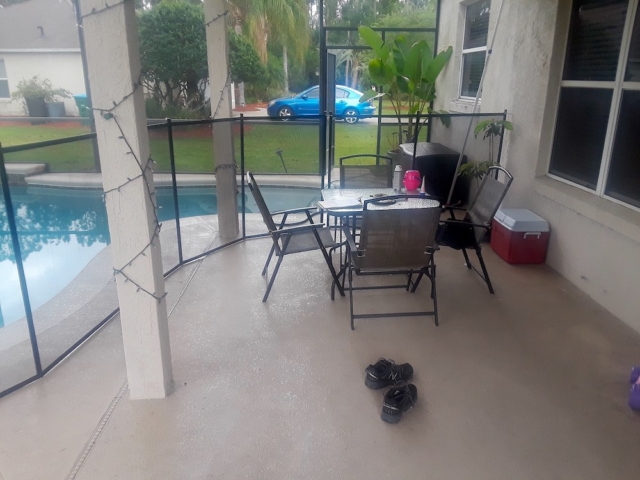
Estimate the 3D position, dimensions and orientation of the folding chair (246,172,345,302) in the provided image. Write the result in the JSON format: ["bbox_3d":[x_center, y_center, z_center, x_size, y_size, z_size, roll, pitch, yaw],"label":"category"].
[{"bbox_3d":[-0.184,-0.075,3.974,0.690,0.920,0.575,-2,18,-8],"label":"folding chair"}]

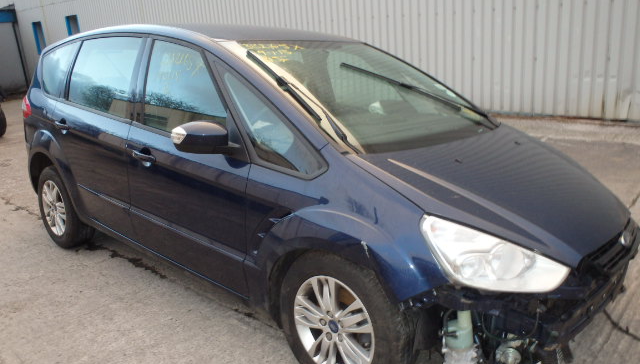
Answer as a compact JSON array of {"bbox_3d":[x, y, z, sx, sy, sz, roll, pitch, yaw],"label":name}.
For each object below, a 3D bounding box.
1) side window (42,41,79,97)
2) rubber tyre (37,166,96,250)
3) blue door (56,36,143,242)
[{"bbox_3d":[-1.980,-0.850,3.886,0.100,0.420,0.600,13,0,-45],"label":"side window"},{"bbox_3d":[-2.001,0.183,4.122,0.656,0.656,0.225,11,17,41],"label":"rubber tyre"},{"bbox_3d":[-1.485,-0.324,3.524,1.080,1.260,0.260,11,15,41],"label":"blue door"}]

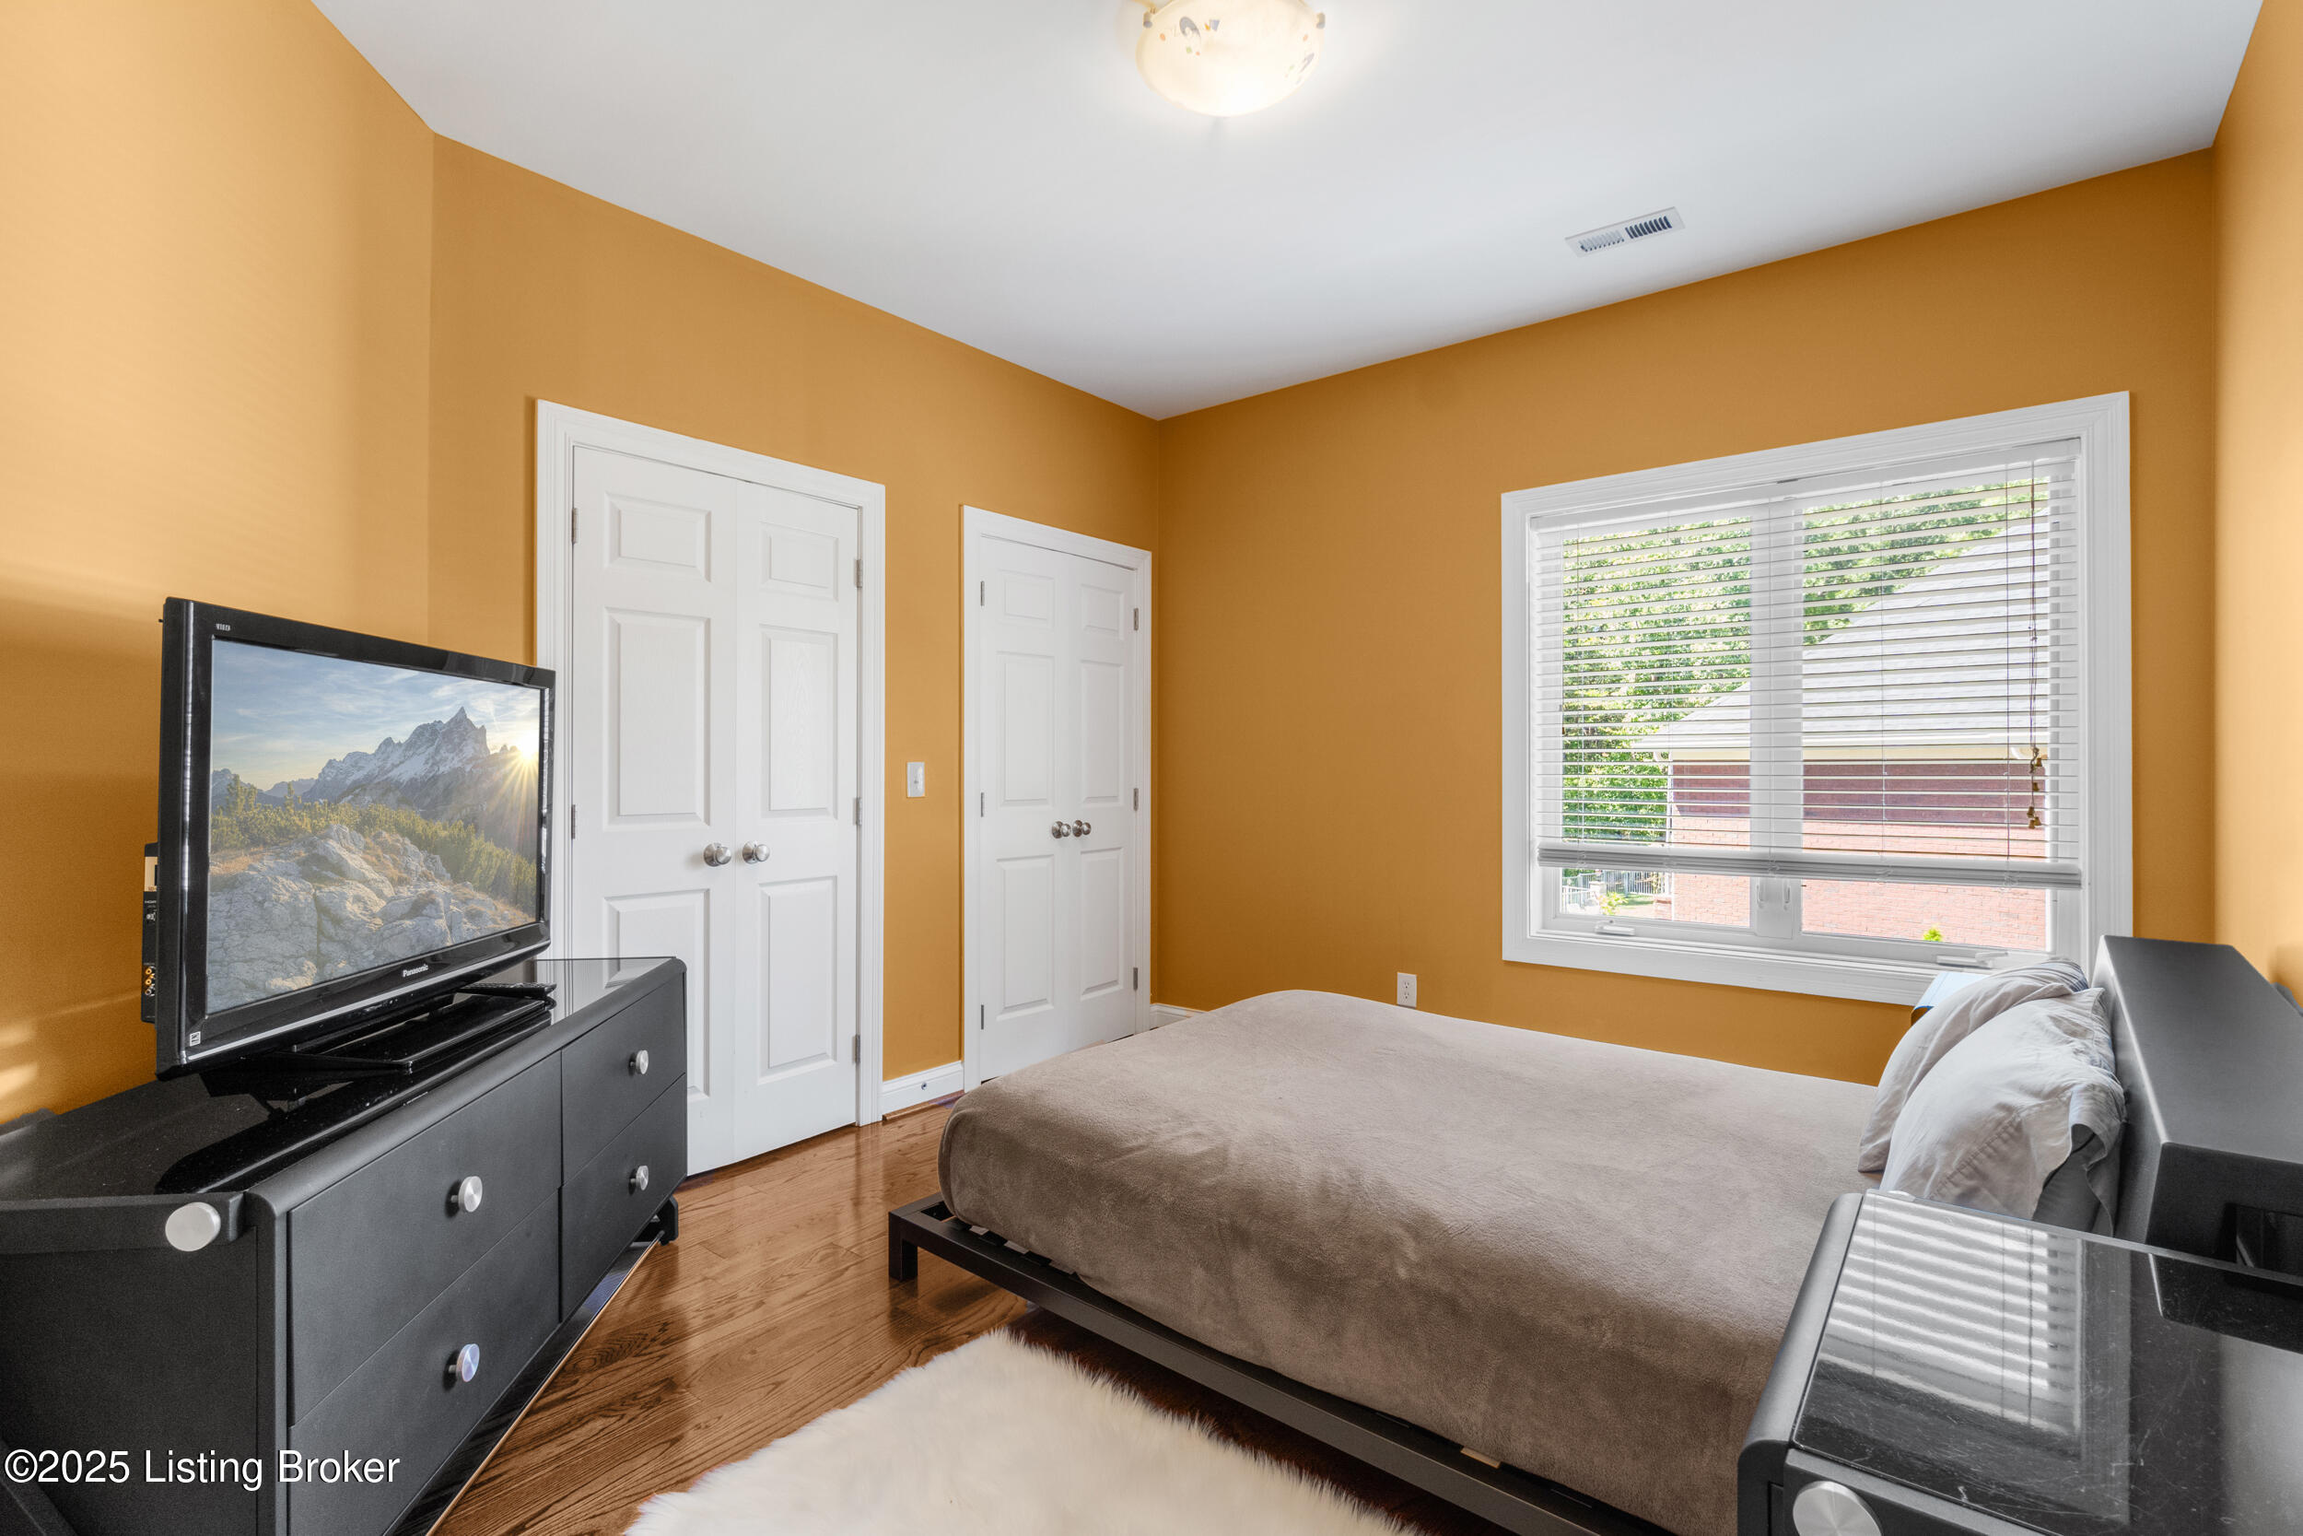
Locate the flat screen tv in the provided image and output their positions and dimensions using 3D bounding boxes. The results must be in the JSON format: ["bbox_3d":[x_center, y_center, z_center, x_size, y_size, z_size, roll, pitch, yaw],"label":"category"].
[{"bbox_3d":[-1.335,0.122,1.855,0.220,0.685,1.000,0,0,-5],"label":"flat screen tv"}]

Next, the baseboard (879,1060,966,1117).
[{"bbox_3d":[-0.802,1.121,3.606,0.025,0.114,0.347,0,0,41],"label":"baseboard"}]

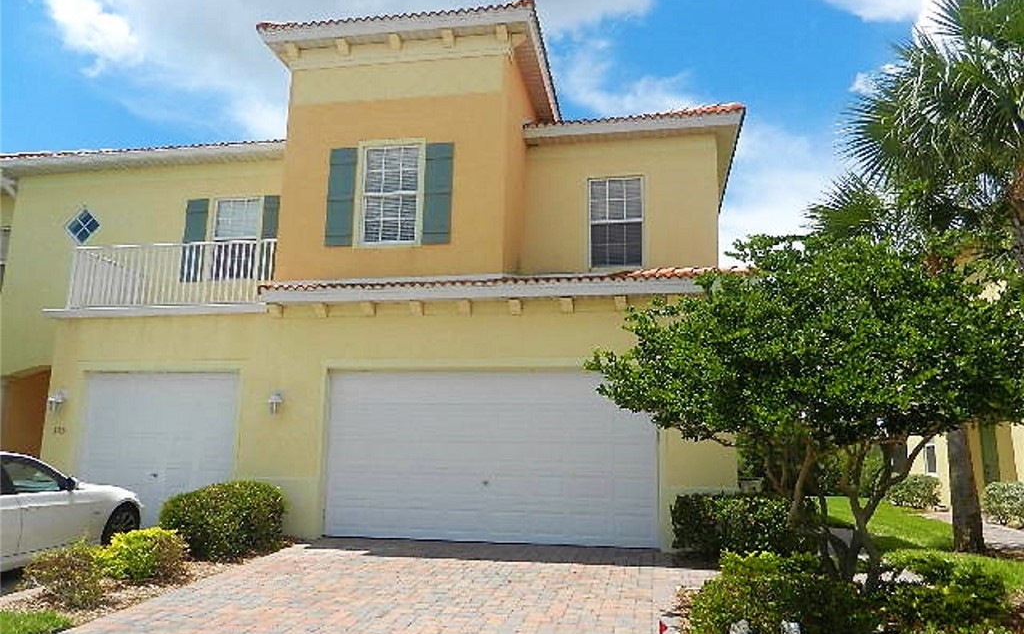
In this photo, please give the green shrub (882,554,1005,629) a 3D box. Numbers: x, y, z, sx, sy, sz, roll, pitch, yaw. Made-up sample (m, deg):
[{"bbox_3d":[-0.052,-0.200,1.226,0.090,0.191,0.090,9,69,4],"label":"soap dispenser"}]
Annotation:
[{"bbox_3d":[3.807,2.405,6.542,0.970,0.500,0.970,-1,-9,10],"label":"green shrub"}]

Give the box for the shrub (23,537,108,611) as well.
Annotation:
[{"bbox_3d":[-4.195,2.409,6.967,0.644,0.555,0.644,-1,-9,11],"label":"shrub"}]

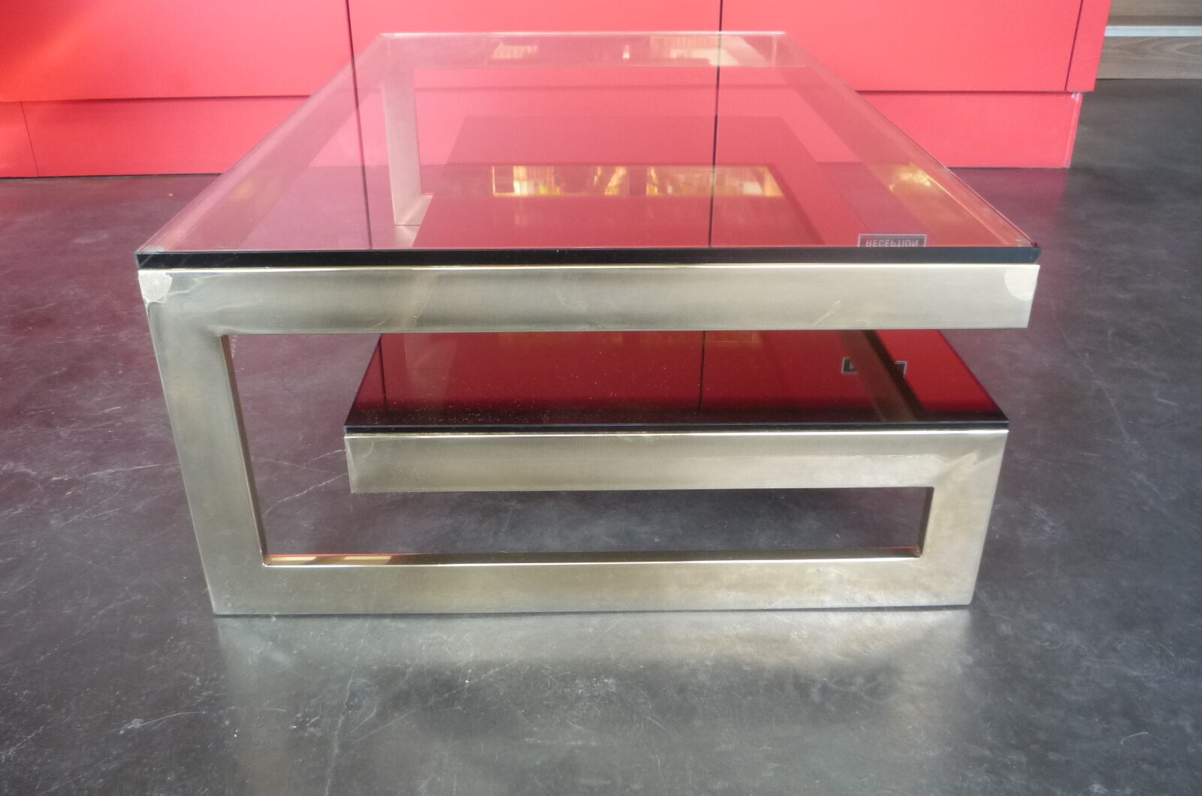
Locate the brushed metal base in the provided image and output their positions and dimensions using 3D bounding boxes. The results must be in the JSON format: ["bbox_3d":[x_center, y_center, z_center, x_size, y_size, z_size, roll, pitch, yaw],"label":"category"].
[{"bbox_3d":[-0.020,-0.240,1.567,0.790,0.378,1.275,0,27,-1],"label":"brushed metal base"}]

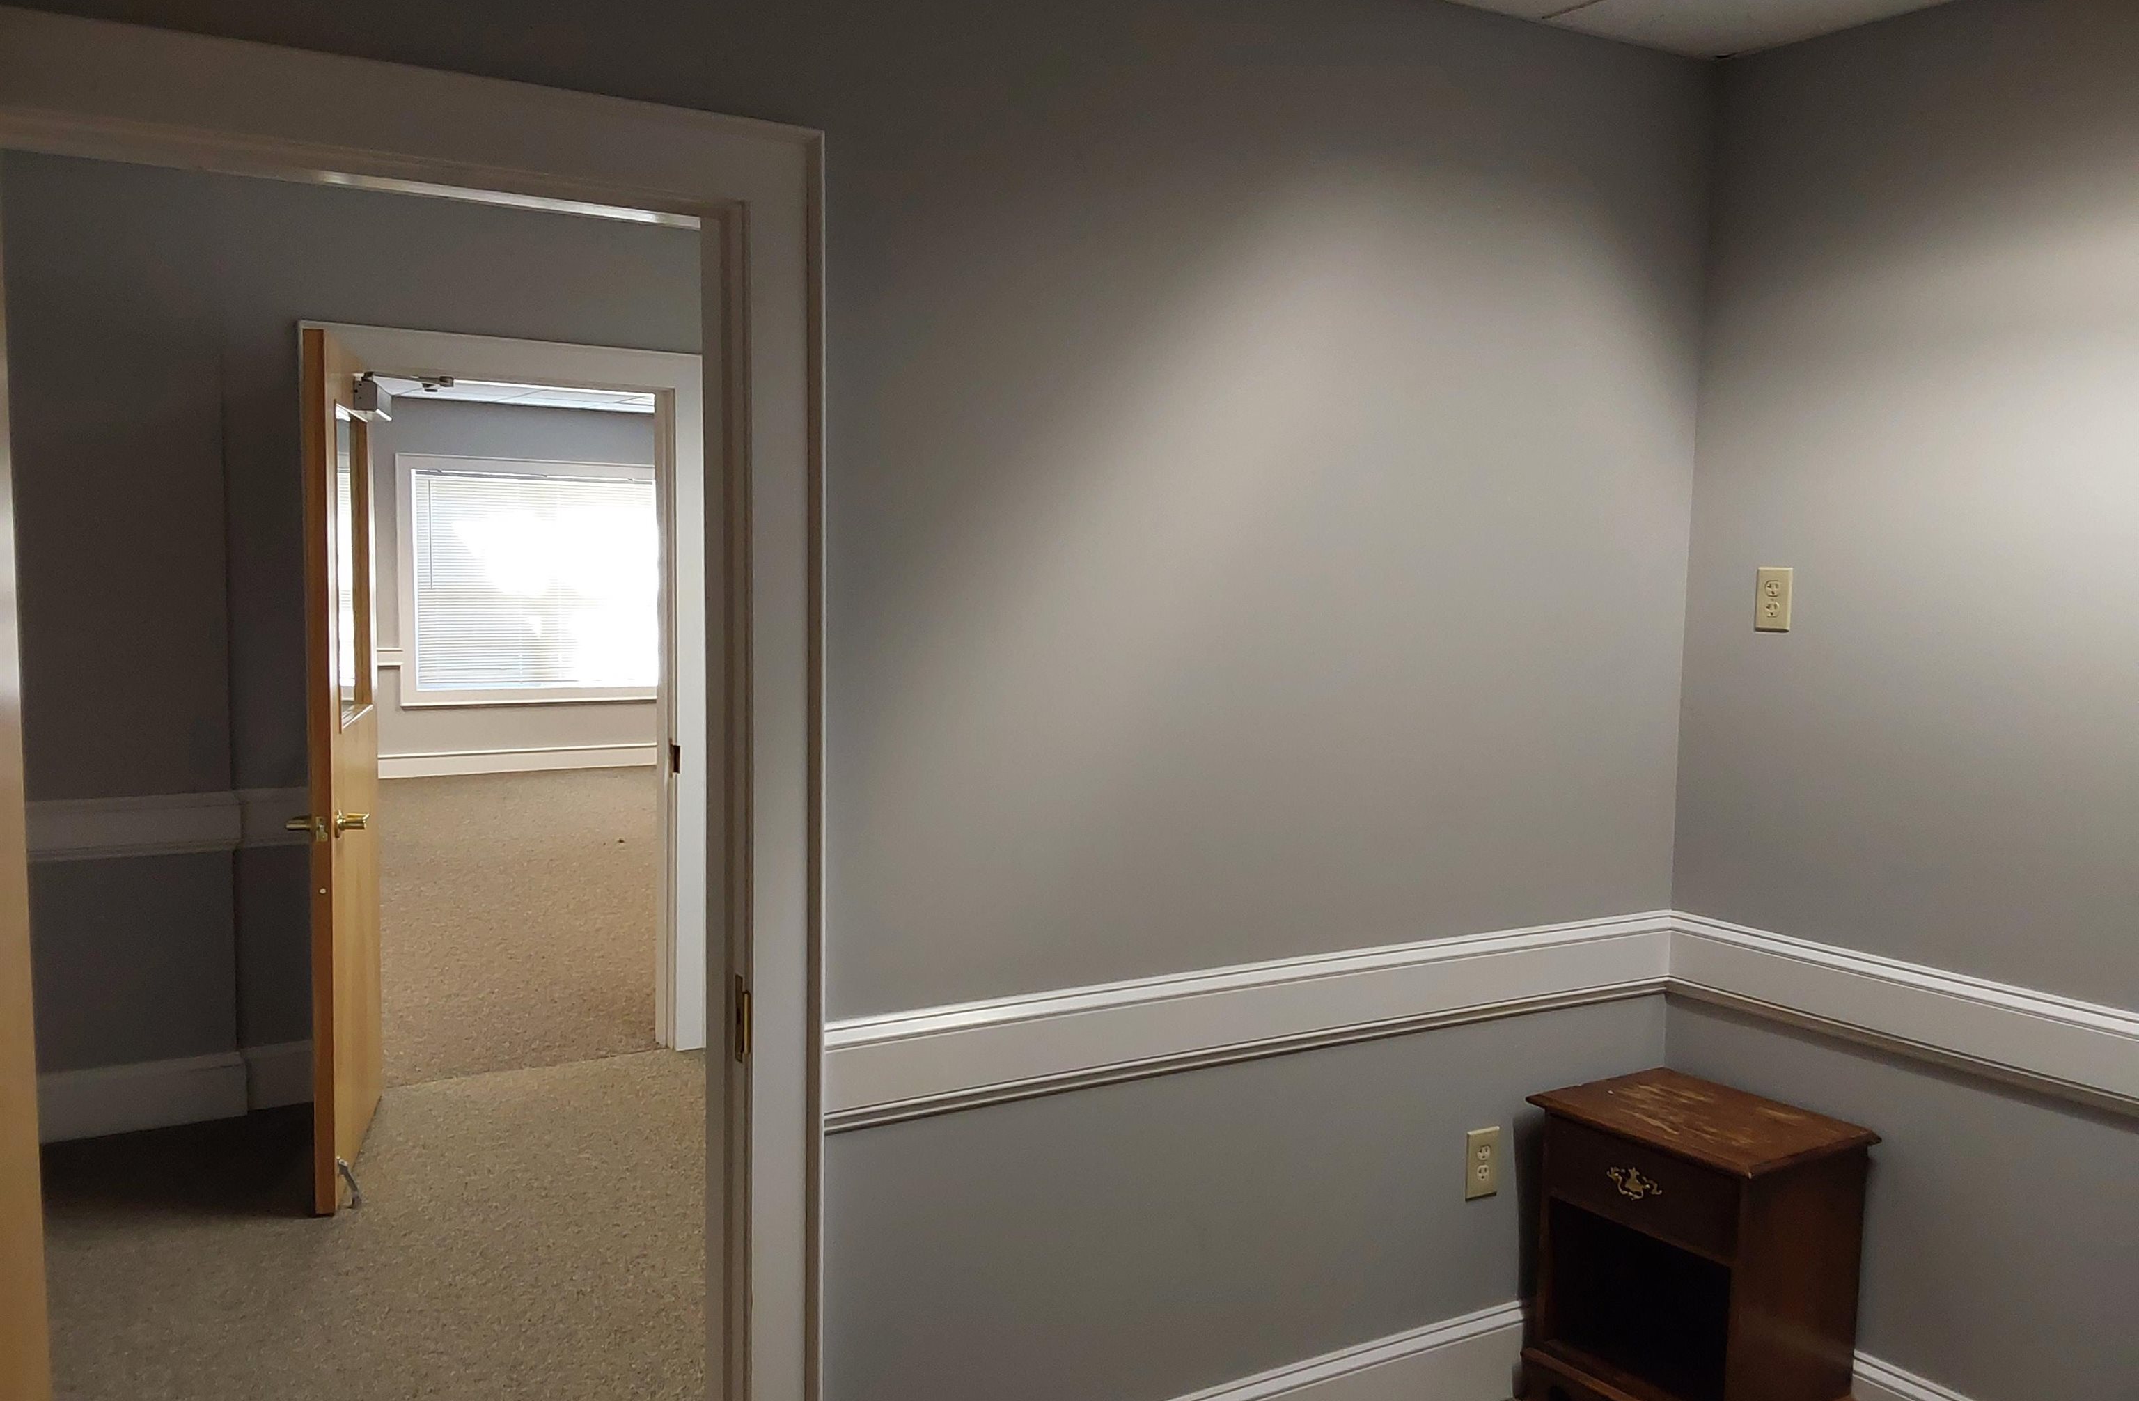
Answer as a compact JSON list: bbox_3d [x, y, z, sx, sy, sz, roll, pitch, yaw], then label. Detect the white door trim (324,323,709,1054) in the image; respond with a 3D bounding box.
[{"bbox_3d":[-1.635,0.032,5.109,1.141,2.150,0.160,-2,6,-31],"label":"white door trim"}]

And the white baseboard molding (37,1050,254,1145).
[{"bbox_3d":[-2.469,1.051,4.601,0.530,0.180,0.022,-2,6,-31],"label":"white baseboard molding"}]

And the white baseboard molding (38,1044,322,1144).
[{"bbox_3d":[-2.400,1.047,4.660,0.700,0.180,0.045,-2,6,-31],"label":"white baseboard molding"}]

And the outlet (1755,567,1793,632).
[{"bbox_3d":[1.283,-0.182,3.150,0.009,0.119,0.074,-2,6,-31],"label":"outlet"}]

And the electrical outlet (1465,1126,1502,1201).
[{"bbox_3d":[0.758,0.848,3.159,0.076,0.121,0.009,-2,6,-31],"label":"electrical outlet"}]

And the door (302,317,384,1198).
[{"bbox_3d":[-1.831,0.142,4.381,0.045,2.030,0.905,0,5,-15],"label":"door"}]

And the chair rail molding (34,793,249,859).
[{"bbox_3d":[-2.454,0.331,4.519,0.520,0.157,0.035,-2,6,-31],"label":"chair rail molding"}]

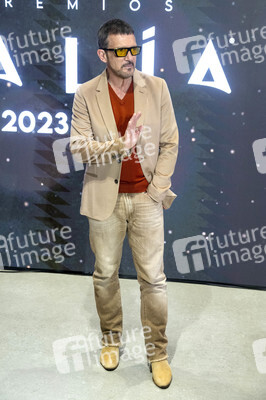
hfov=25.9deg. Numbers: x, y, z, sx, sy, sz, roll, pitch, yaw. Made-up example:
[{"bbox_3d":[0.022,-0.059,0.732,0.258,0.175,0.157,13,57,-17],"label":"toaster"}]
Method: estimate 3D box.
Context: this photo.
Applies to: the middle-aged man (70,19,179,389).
[{"bbox_3d":[-0.042,0.034,2.820,0.530,1.750,0.520,0,15,-4],"label":"middle-aged man"}]

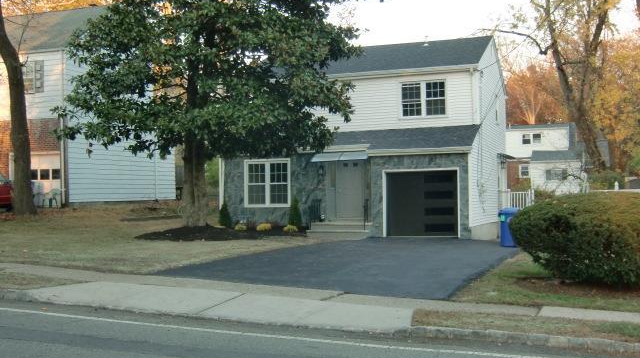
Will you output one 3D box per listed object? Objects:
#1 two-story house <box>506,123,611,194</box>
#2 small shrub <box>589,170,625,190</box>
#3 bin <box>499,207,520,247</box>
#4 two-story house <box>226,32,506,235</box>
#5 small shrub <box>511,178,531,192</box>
[{"bbox_3d":[19.756,-1.657,64.500,11.300,6.800,9.500,-2,-2,20],"label":"two-story house"},{"bbox_3d":[19.371,0.270,50.000,2.400,1.800,2.000,-2,-2,20],"label":"small shrub"},{"bbox_3d":[5.347,1.364,20.800,0.620,1.100,0.720,-2,-2,20],"label":"bin"},{"bbox_3d":[2.565,-1.764,30.504,9.040,8.000,12.020,-2,-2,20],"label":"two-story house"},{"bbox_3d":[16.268,0.609,60.000,1.650,1.400,1.500,-2,-2,20],"label":"small shrub"}]

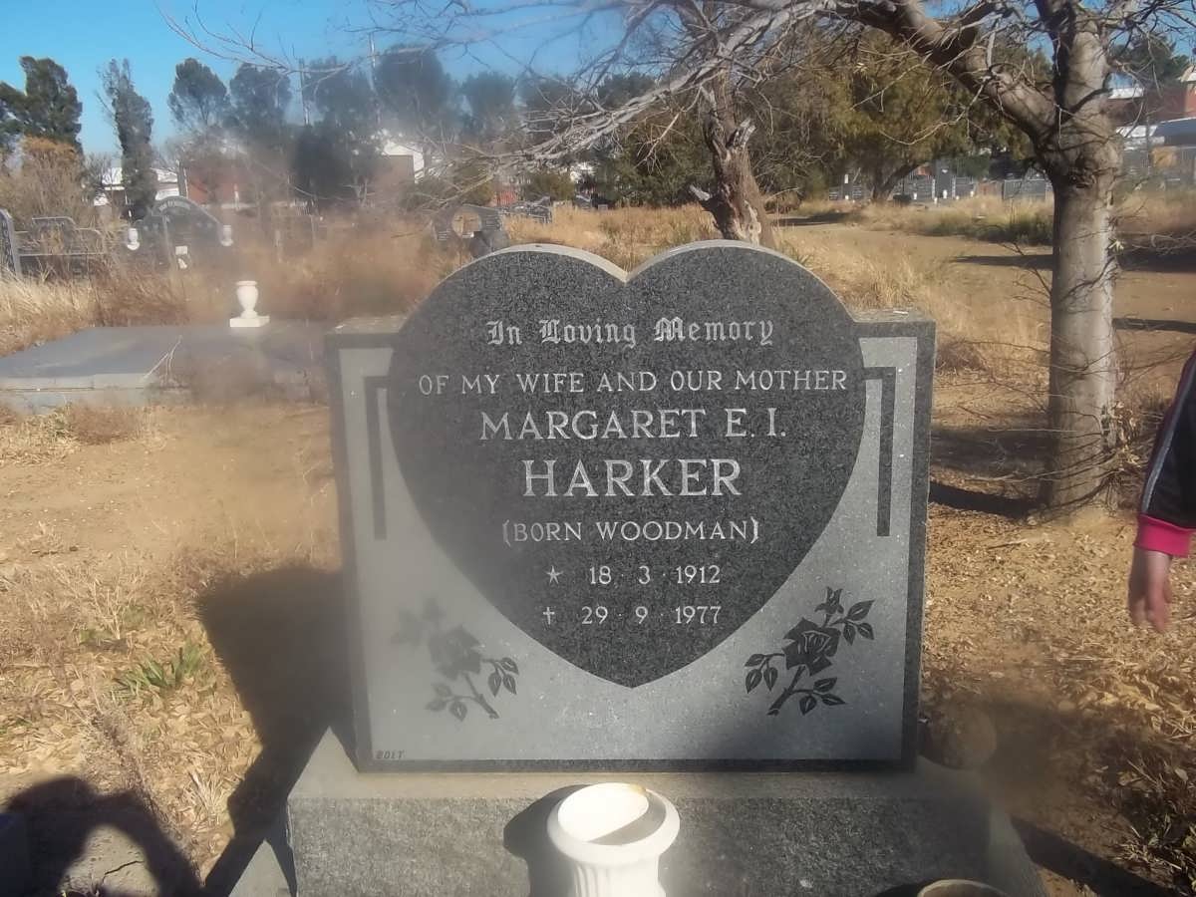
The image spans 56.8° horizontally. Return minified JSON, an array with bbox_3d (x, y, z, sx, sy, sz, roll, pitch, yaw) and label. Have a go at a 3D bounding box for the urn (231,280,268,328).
[{"bbox_3d":[-2.649,-1.095,8.373,0.222,0.328,0.222,-1,13,2],"label":"urn"}]

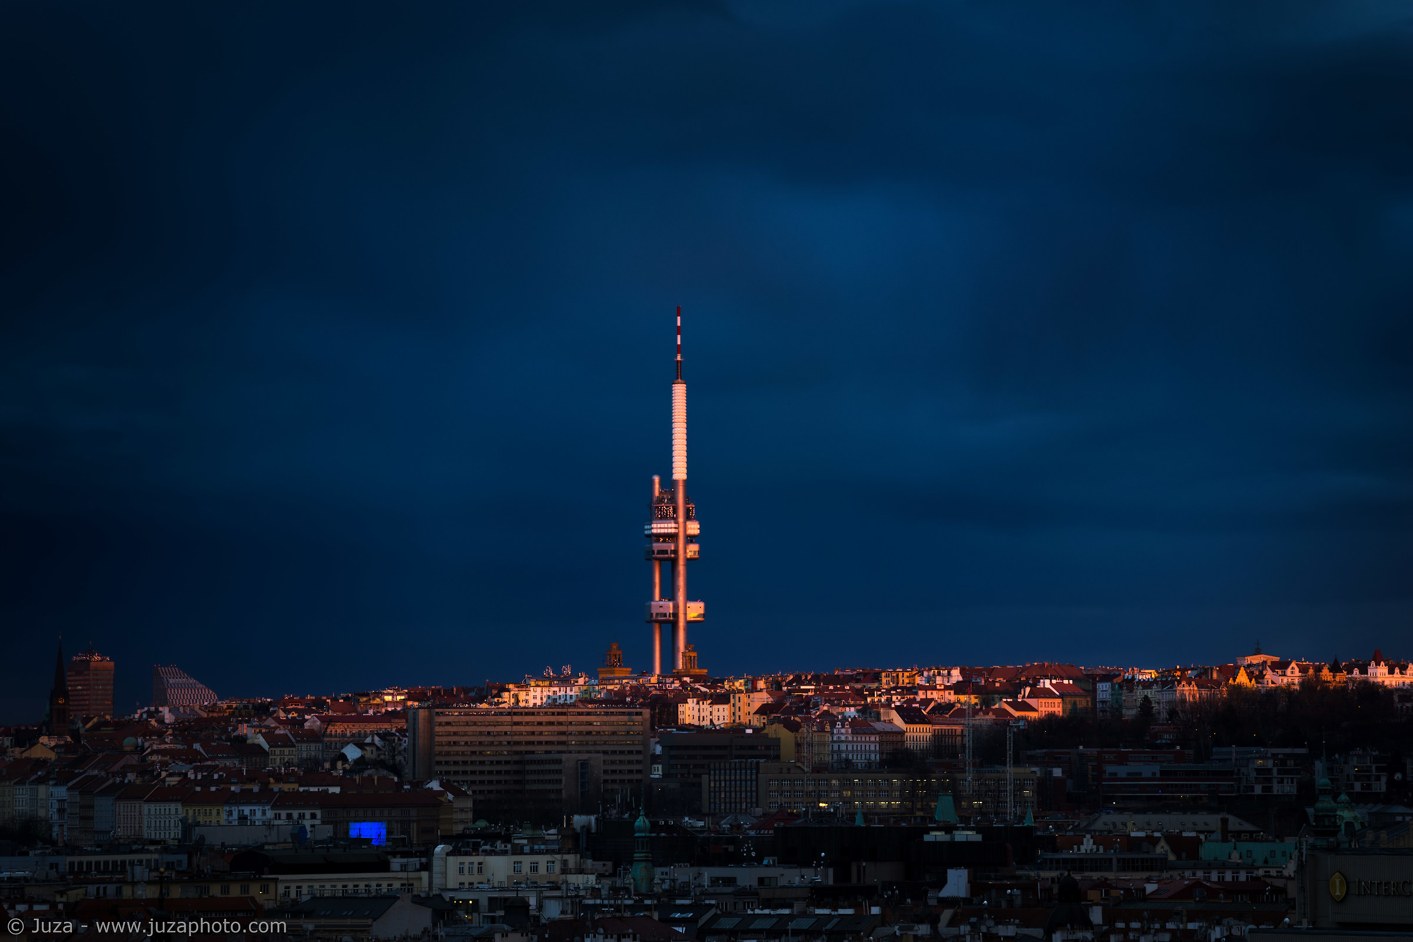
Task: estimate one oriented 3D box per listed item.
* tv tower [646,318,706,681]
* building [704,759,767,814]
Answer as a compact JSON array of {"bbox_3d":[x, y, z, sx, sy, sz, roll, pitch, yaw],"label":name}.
[{"bbox_3d":[-15.100,28.590,3010.000,30.000,216.000,30.000,0,-3,0],"label":"tv tower"},{"bbox_3d":[9.960,109.830,2139.000,20.000,19.470,15.000,1,-3,-18],"label":"building"}]

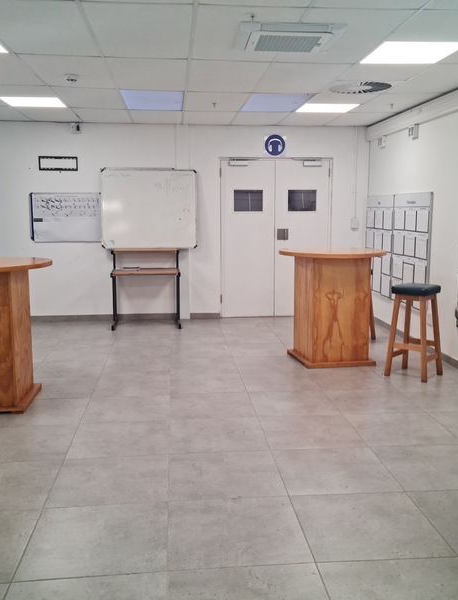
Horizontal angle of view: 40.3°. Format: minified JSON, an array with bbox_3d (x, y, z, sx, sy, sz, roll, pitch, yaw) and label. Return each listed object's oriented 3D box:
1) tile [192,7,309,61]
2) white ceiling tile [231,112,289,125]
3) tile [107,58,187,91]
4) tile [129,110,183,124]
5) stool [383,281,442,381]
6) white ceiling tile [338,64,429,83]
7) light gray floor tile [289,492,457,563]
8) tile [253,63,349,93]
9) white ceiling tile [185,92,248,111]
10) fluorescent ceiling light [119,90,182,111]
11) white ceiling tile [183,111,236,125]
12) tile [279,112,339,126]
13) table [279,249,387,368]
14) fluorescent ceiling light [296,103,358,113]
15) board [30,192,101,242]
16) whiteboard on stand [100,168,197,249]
[{"bbox_3d":[0.076,-1.633,3.849,0.600,0.018,1.200,-1,8,-5],"label":"tile"},{"bbox_3d":[0.352,-2.147,7.392,0.600,0.018,1.080,-1,8,-5],"label":"white ceiling tile"},{"bbox_3d":[-0.631,-1.783,4.952,0.600,0.015,1.200,-1,8,-5],"label":"tile"},{"bbox_3d":[-0.848,-2.155,7.349,0.603,0.018,1.018,-1,8,-5],"label":"tile"},{"bbox_3d":[1.588,0.267,5.290,0.360,0.770,0.360,6,11,37],"label":"stool"},{"bbox_3d":[1.189,-1.766,4.813,0.600,0.015,0.600,-1,8,-5],"label":"white ceiling tile"},{"bbox_3d":[0.625,1.028,2.840,0.600,0.012,0.600,-1,8,-5],"label":"light gray floor tile"},{"bbox_3d":[0.565,-1.813,5.086,0.600,0.018,1.200,-1,8,-5],"label":"tile"},{"bbox_3d":[-0.140,-2.006,6.310,0.603,0.018,1.200,-1,8,-5],"label":"white ceiling tile"},{"bbox_3d":[-0.749,-1.982,6.163,0.605,0.030,1.195,-1,8,-5],"label":"fluorescent ceiling light"},{"bbox_3d":[-0.241,-2.164,7.407,0.603,0.018,1.025,-1,8,-5],"label":"white ceiling tile"},{"bbox_3d":[0.957,-2.151,7.399,0.605,0.020,0.973,-1,8,-5],"label":"tile"},{"bbox_3d":[0.964,0.056,5.867,0.940,1.030,0.940,0,8,0],"label":"table"},{"bbox_3d":[1.030,-2.044,6.625,0.605,0.030,0.598,-1,8,-5],"label":"fluorescent ceiling light"},{"bbox_3d":[-2.000,-1.017,7.766,0.880,0.610,0.030,-1,8,-5],"label":"board"},{"bbox_3d":[-0.985,-1.120,7.722,1.182,0.971,0.050,-1,8,-5],"label":"whiteboard on stand"}]

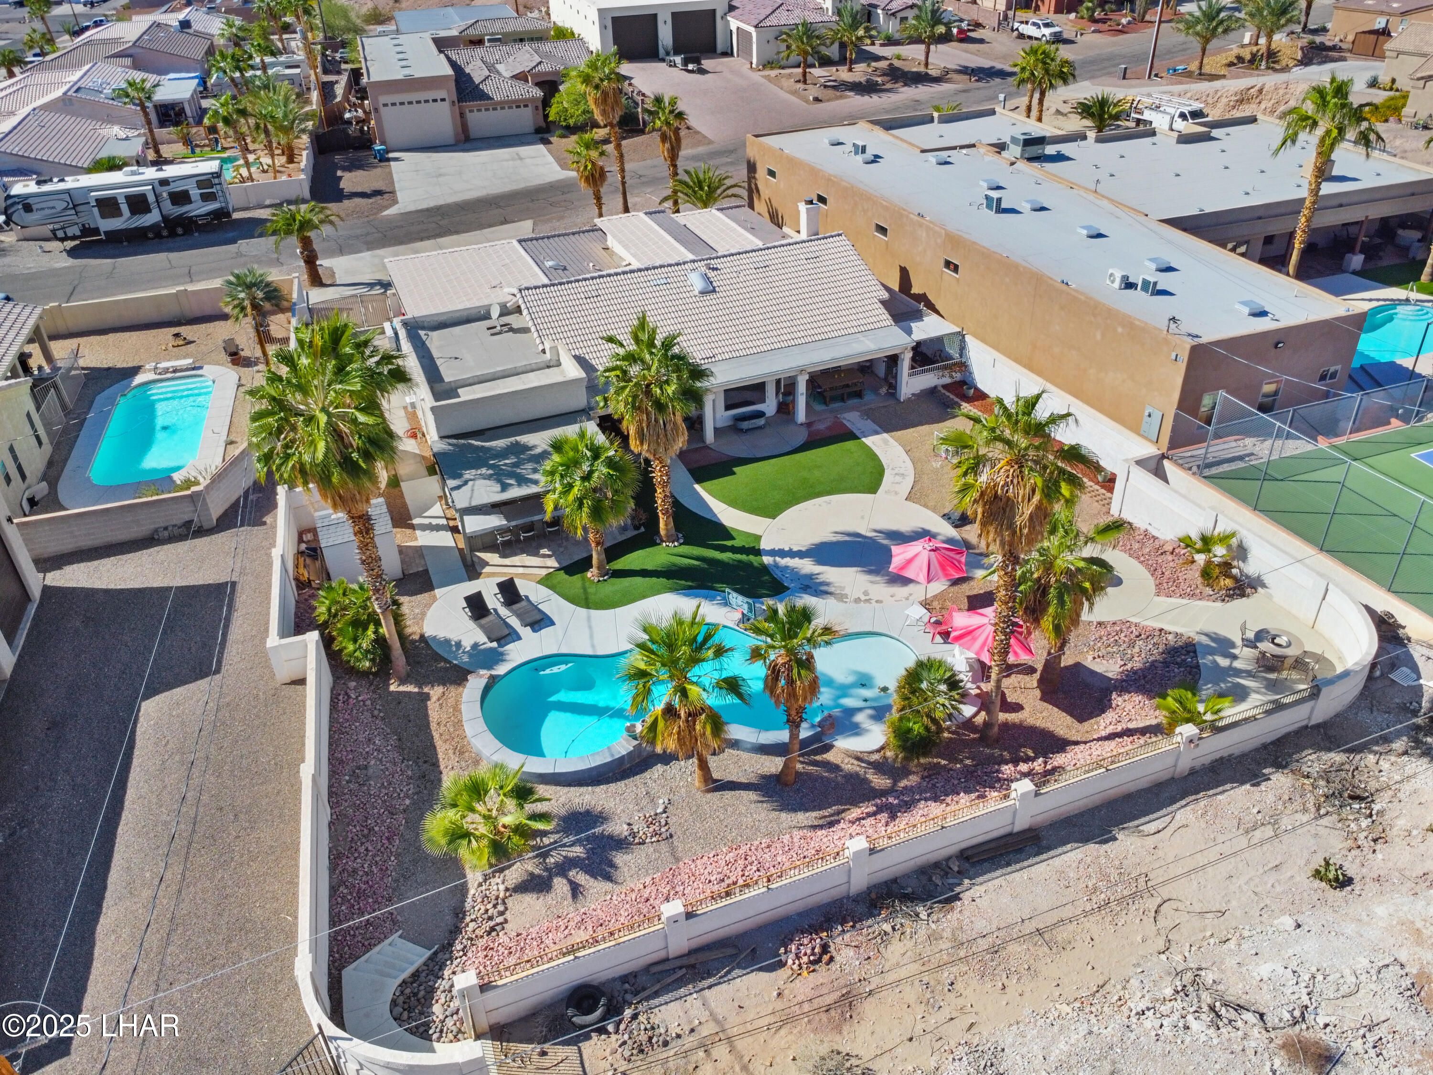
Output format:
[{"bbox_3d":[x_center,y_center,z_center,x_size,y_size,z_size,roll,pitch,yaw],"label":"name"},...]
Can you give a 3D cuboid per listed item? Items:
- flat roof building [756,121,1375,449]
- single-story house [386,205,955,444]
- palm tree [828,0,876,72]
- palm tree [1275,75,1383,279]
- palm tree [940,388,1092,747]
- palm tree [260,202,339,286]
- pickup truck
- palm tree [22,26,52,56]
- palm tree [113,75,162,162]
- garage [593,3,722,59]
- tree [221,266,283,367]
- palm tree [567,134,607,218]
[{"bbox_3d":[14.025,-16.727,55.643,8.900,4.600,42.200,-13,35,-16],"label":"flat roof building"},{"bbox_3d":[-4.130,-10.699,45.113,20.300,5.600,20.400,-15,34,-19],"label":"single-story house"},{"bbox_3d":[12.086,-44.688,89.329,4.500,5.240,4.500,2,32,7],"label":"palm tree"},{"bbox_3d":[29.293,-17.030,48.771,5.100,9.580,5.100,15,36,26],"label":"palm tree"},{"bbox_3d":[7.150,1.222,23.843,3.500,10.000,3.500,-13,35,-16],"label":"palm tree"},{"bbox_3d":[-23.167,-16.691,56.093,4.200,5.000,4.200,-13,35,-16],"label":"palm tree"},{"bbox_3d":[35.000,-55.060,108.100,2.050,1.950,6.200,-15,34,-18],"label":"pickup truck"},{"bbox_3d":[-83.346,-60.705,122.394,3.500,4.700,3.500,-13,35,-16],"label":"palm tree"},{"bbox_3d":[-48.201,-35.225,83.931,4.300,6.220,4.300,-18,35,-23],"label":"palm tree"},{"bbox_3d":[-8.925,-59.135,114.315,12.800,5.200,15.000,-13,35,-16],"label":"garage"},{"bbox_3d":[-22.191,-10.368,47.266,3.000,5.000,3.000,-13,35,-16],"label":"tree"},{"bbox_3d":[-7.390,-20.975,58.957,2.800,5.370,2.800,-6,32,-5],"label":"palm tree"}]

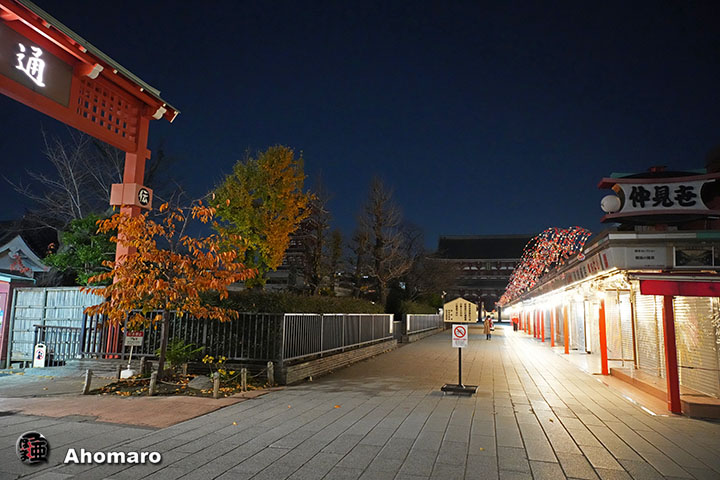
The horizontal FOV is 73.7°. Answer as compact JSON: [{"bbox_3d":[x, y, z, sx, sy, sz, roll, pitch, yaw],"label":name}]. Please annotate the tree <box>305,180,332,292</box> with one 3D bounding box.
[{"bbox_3d":[-3.363,1.108,37.364,2.400,12.158,2.400,2,-9,-5],"label":"tree"}]

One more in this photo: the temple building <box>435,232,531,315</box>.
[{"bbox_3d":[31.505,9.078,116.843,29.000,21.700,16.500,-1,-9,15],"label":"temple building"}]

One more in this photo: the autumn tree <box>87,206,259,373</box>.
[{"bbox_3d":[-4.339,1.095,10.930,3.800,4.149,3.600,4,-9,-21],"label":"autumn tree"}]

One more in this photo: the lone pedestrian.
[{"bbox_3d":[8.402,5.742,31.456,0.500,1.630,0.500,-3,-9,23],"label":"lone pedestrian"}]

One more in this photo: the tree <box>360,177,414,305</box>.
[{"bbox_3d":[1.469,0.995,27.718,3.200,9.634,3.100,1,-9,3],"label":"tree"}]

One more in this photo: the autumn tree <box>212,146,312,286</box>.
[{"bbox_3d":[-5.741,0.015,27.702,5.600,11.311,5.400,3,-9,-12],"label":"autumn tree"}]

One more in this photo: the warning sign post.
[{"bbox_3d":[2.135,2.229,10.311,0.760,1.950,0.500,-1,-9,15],"label":"warning sign post"}]

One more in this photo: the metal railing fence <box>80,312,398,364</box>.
[{"bbox_3d":[-2.331,3.284,17.924,4.930,1.110,14.470,-1,-9,15],"label":"metal railing fence"}]

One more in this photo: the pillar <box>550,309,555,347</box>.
[{"bbox_3d":[10.479,4.704,26.151,0.150,2.150,0.150,-1,-9,15],"label":"pillar"}]

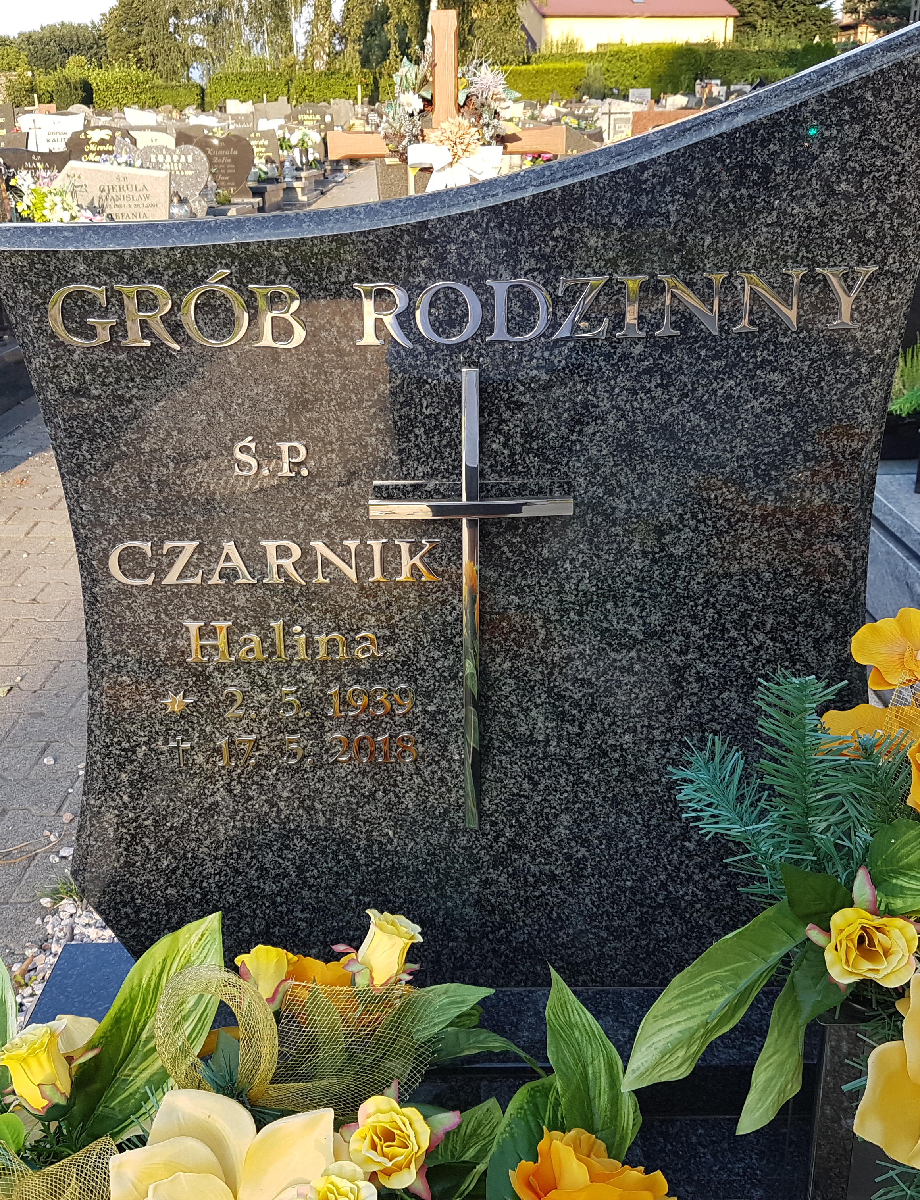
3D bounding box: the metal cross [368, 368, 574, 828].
[{"bbox_3d":[0.015,0.017,1.391,0.227,0.569,0.042,-1,21,1],"label":"metal cross"}]

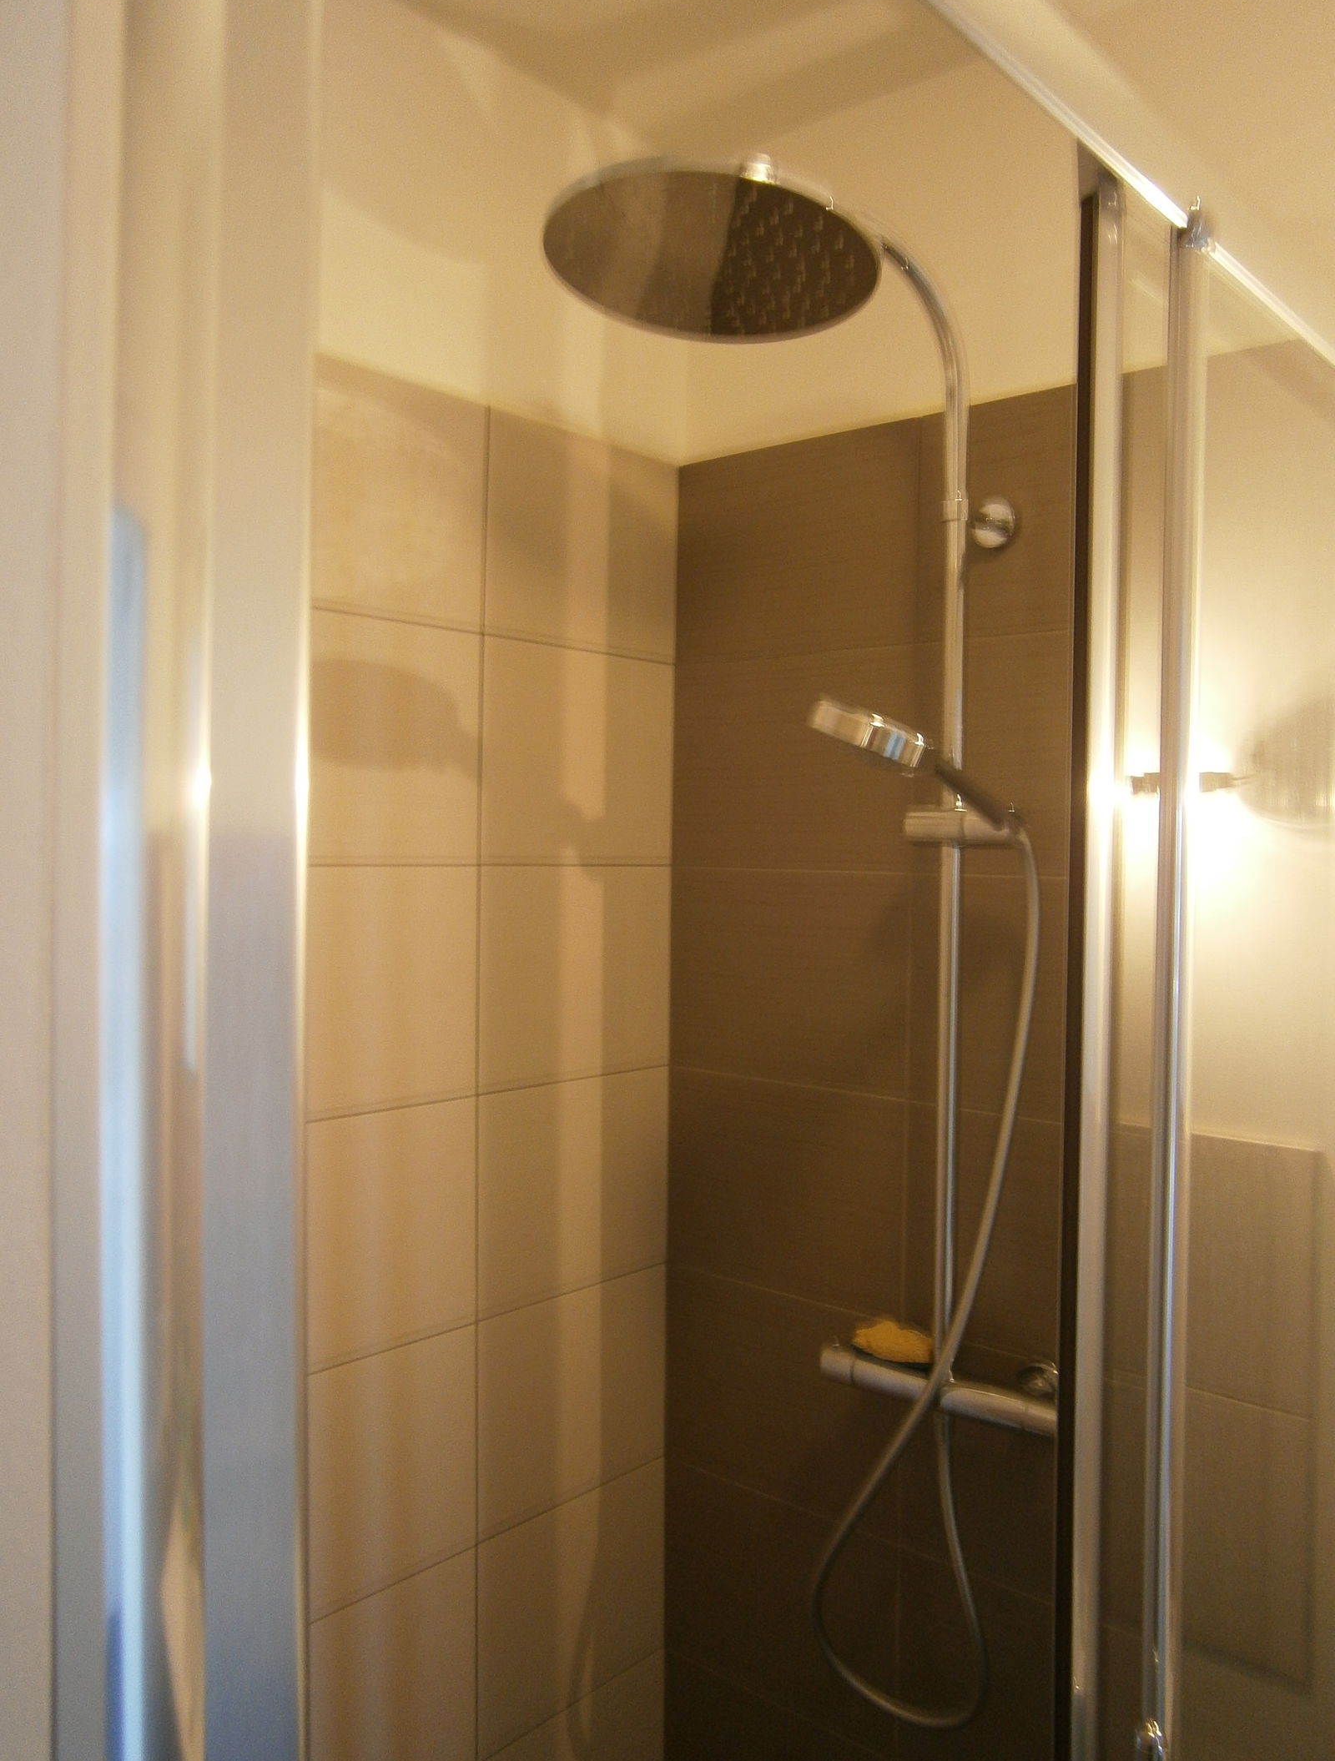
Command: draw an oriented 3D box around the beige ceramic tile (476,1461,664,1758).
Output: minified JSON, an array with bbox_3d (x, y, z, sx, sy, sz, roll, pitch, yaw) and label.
[{"bbox_3d":[-0.112,0.858,1.596,0.009,0.248,0.300,3,3,43],"label":"beige ceramic tile"}]

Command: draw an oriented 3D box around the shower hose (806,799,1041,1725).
[{"bbox_3d":[0.255,0.398,1.361,0.236,0.910,0.070,2,2,40],"label":"shower hose"}]

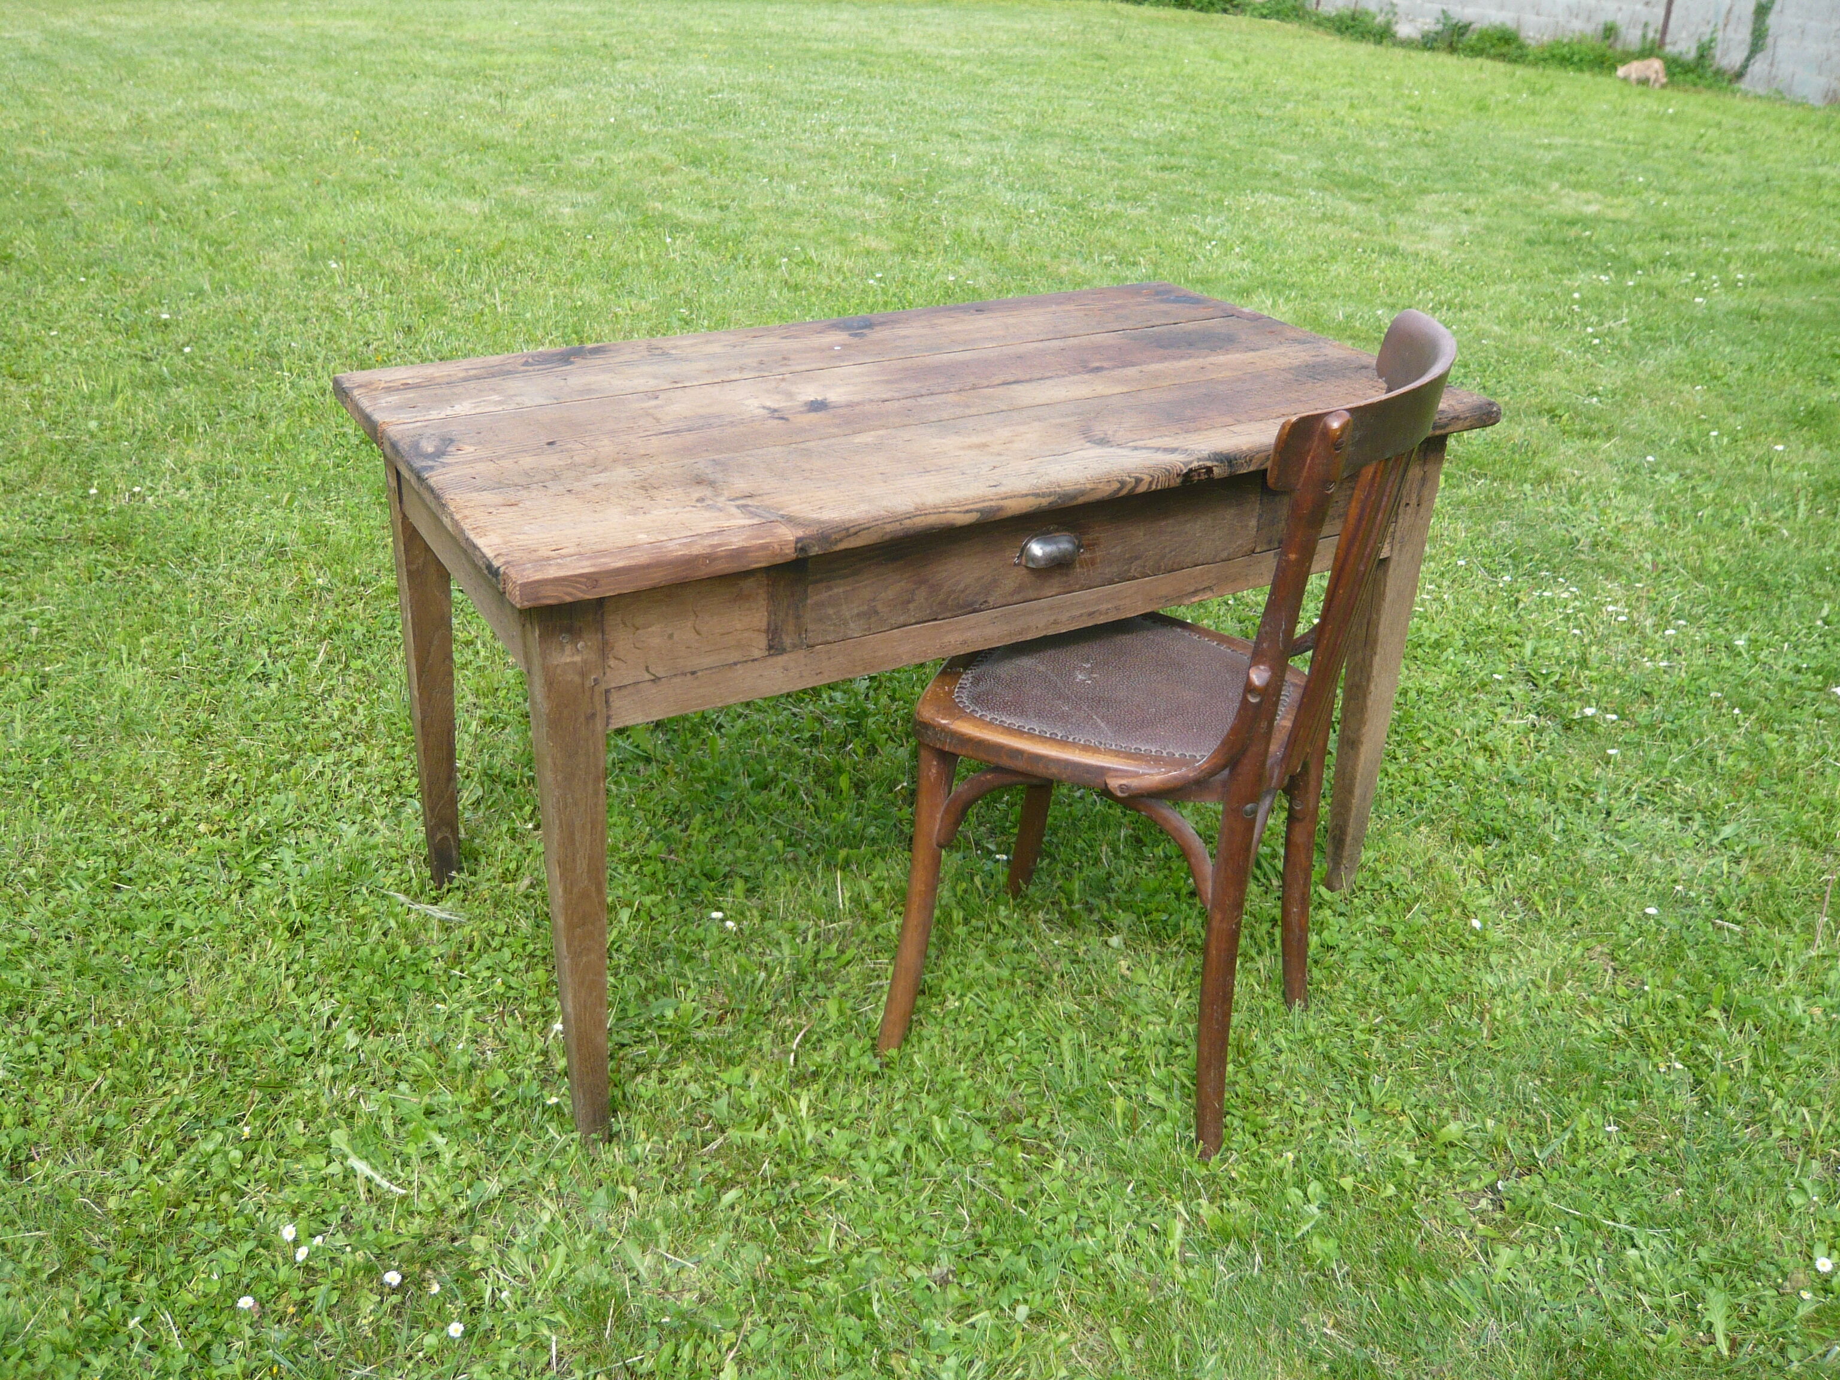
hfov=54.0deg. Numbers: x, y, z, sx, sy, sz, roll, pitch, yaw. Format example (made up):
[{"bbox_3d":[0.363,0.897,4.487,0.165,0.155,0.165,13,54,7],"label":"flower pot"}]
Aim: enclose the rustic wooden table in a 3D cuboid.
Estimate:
[{"bbox_3d":[-0.010,-0.044,2.433,1.277,0.740,0.710,-13,30,-27],"label":"rustic wooden table"}]

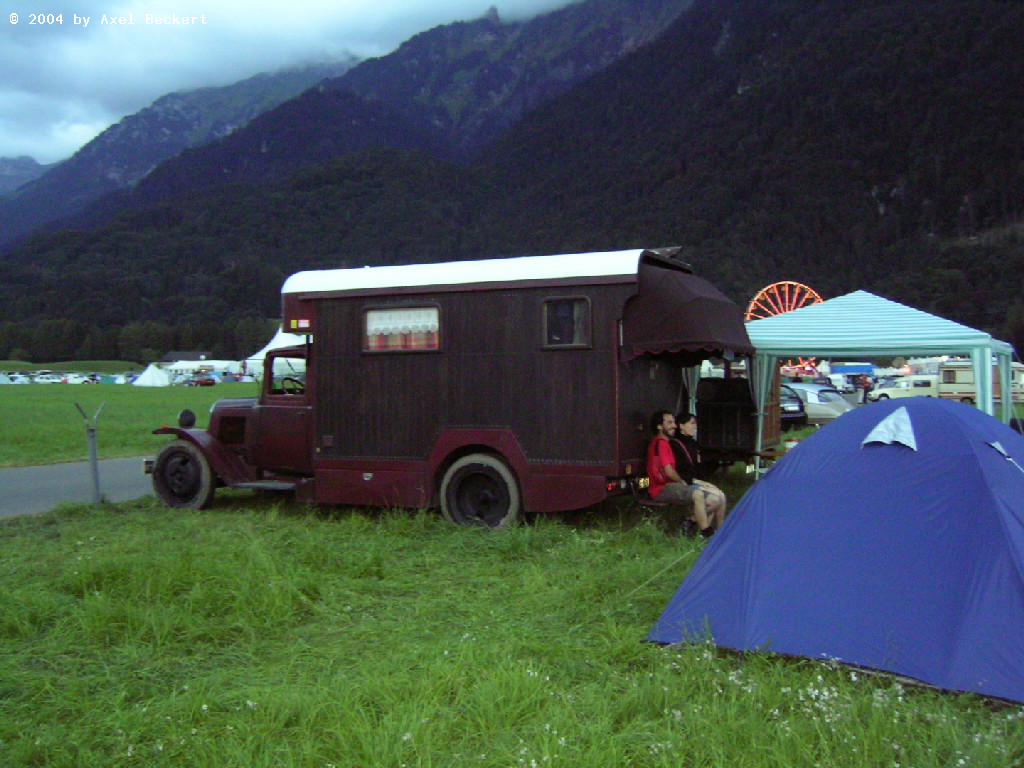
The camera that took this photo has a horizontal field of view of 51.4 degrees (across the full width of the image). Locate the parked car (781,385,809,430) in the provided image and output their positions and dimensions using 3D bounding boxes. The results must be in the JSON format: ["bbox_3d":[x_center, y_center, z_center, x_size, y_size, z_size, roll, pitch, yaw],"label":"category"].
[{"bbox_3d":[6.787,0.710,32.806,1.680,1.380,4.300,0,1,-40],"label":"parked car"}]

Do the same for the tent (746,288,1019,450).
[{"bbox_3d":[4.055,0.220,12.416,3.000,2.620,3.000,0,0,29],"label":"tent"}]

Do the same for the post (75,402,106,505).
[{"bbox_3d":[-5.136,0.857,13.006,0.440,1.270,0.100,-3,0,23],"label":"post"}]

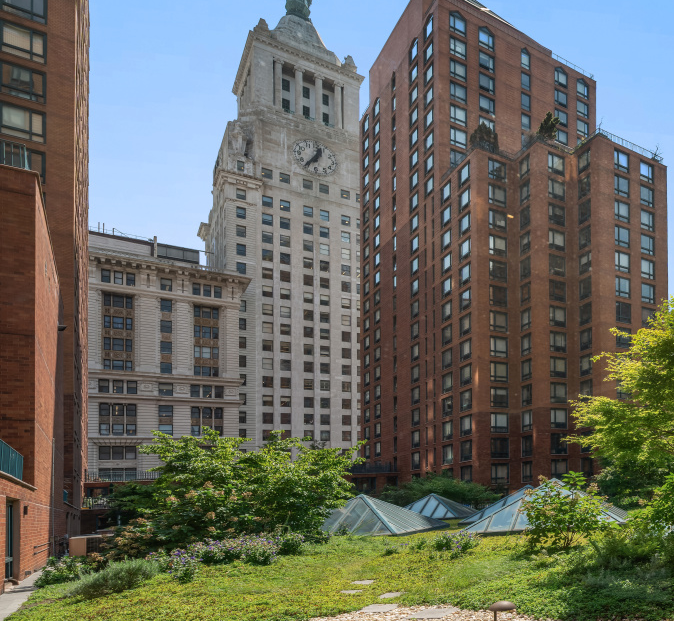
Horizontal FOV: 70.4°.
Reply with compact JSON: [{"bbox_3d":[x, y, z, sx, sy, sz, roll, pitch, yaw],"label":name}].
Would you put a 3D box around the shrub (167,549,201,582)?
[{"bbox_3d":[-2.765,4.612,8.600,0.600,0.560,0.550,0,-7,0],"label":"shrub"}]

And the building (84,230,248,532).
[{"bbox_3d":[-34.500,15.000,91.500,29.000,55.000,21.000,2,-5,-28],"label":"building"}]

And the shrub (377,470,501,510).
[{"bbox_3d":[6.740,12.100,32.000,8.000,2.700,3.800,0,-4,0],"label":"shrub"}]

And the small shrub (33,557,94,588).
[{"bbox_3d":[-7.340,7.000,12.800,1.350,0.750,1.050,0,-4,0],"label":"small shrub"}]

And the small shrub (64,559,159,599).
[{"bbox_3d":[-3.997,4.789,8.500,1.650,0.600,1.000,5,-8,-33],"label":"small shrub"}]

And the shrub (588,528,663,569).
[{"bbox_3d":[5.179,4.305,8.600,1.200,0.680,1.000,0,-7,0],"label":"shrub"}]

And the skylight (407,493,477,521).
[{"bbox_3d":[5.473,10.674,26.000,5.000,1.500,5.000,-4,-8,29],"label":"skylight"}]

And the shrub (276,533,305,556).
[{"bbox_3d":[-1.360,6.980,14.300,0.900,0.700,0.800,0,-4,0],"label":"shrub"}]

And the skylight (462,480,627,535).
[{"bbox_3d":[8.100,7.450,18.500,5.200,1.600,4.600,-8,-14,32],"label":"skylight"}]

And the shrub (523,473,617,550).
[{"bbox_3d":[5.162,4.463,10.600,1.900,1.600,1.700,0,-7,0],"label":"shrub"}]

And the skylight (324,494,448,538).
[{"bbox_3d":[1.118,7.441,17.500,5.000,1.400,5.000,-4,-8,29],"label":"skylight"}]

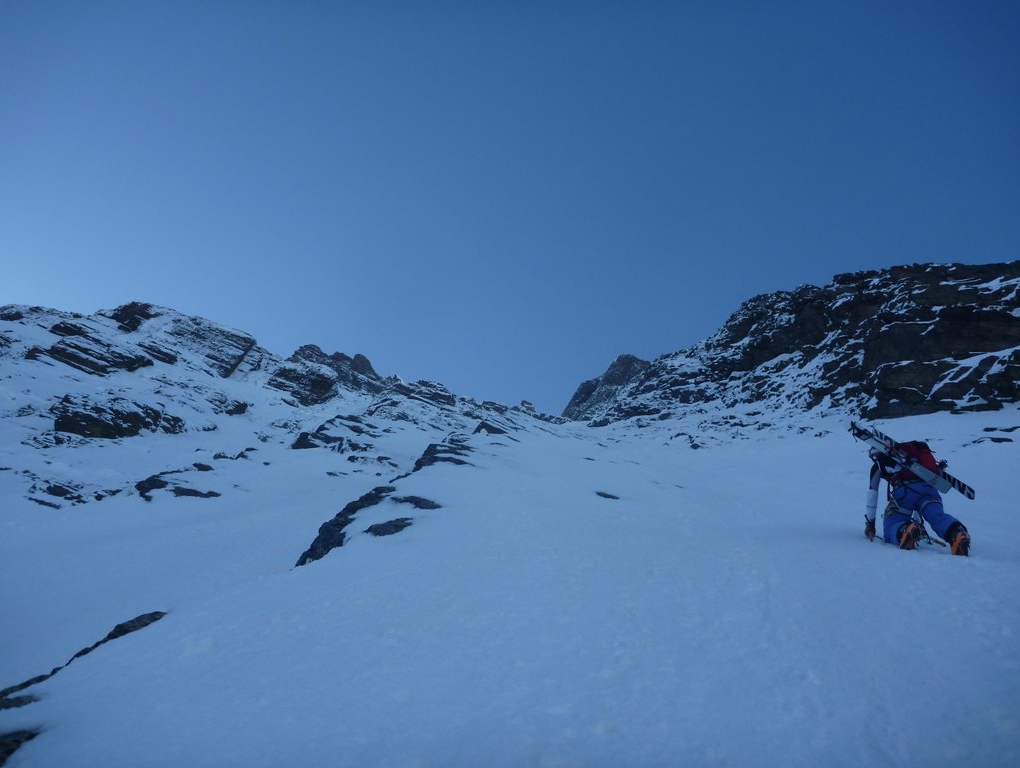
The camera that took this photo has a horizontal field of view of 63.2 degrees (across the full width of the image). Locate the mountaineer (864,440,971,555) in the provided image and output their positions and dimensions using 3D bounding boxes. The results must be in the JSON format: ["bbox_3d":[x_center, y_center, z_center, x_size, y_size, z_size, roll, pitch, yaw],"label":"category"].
[{"bbox_3d":[3.610,1.060,7.580,0.680,1.060,0.920,4,-22,-11],"label":"mountaineer"}]

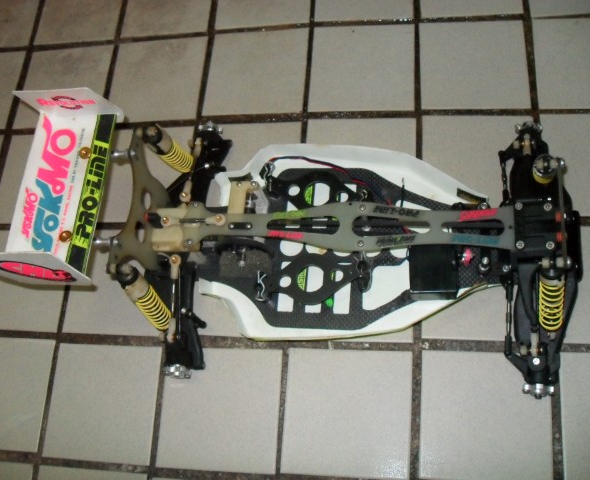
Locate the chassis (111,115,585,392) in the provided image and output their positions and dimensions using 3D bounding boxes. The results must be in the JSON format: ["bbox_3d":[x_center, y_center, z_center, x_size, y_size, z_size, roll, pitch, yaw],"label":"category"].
[{"bbox_3d":[0.043,-0.009,0.486,0.342,0.110,0.226,1,70,12],"label":"chassis"}]

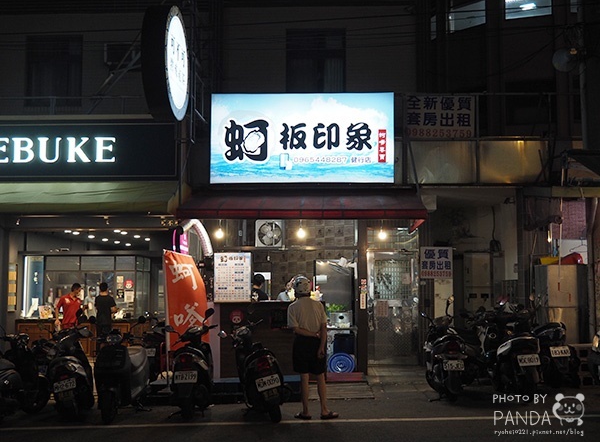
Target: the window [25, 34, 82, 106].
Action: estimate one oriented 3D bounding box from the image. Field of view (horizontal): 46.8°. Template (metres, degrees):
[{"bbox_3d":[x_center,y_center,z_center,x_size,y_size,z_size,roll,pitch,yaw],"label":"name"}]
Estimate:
[{"bbox_3d":[-4.199,-2.577,11.859,0.958,1.259,0.120,0,-5,0],"label":"window"}]

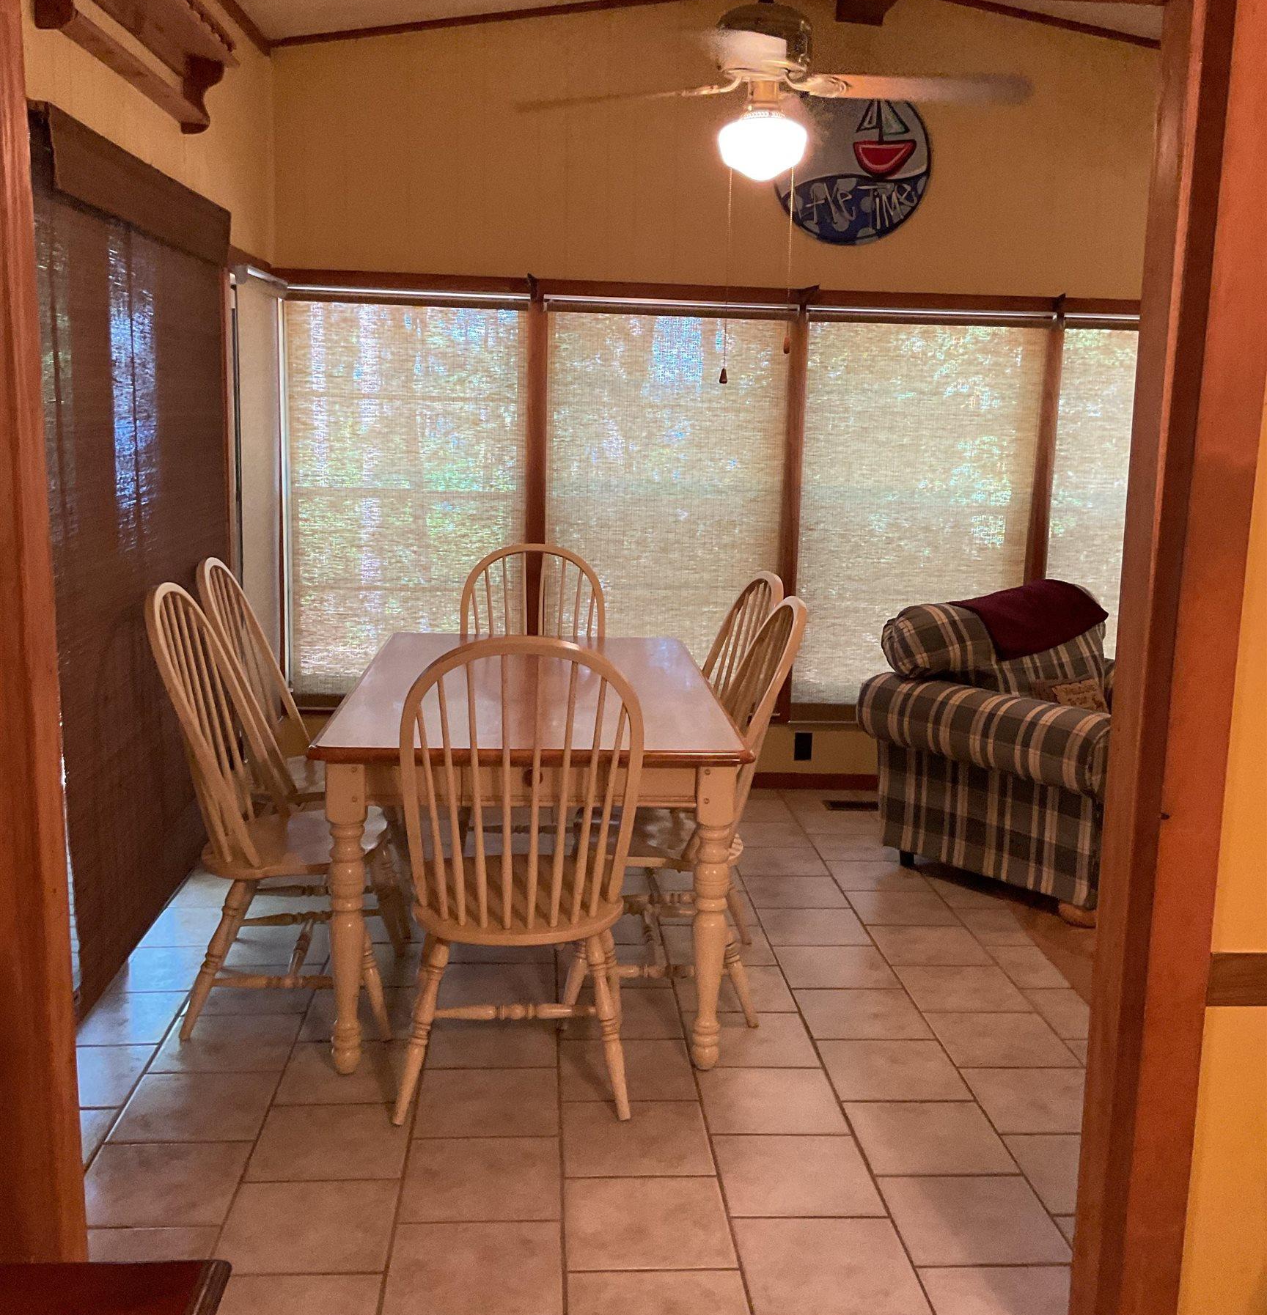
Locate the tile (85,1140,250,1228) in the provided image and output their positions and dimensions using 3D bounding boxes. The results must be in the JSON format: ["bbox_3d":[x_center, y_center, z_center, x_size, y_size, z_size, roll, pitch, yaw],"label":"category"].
[{"bbox_3d":[-0.918,1.028,2.755,0.304,0.010,0.304,1,10,-4],"label":"tile"}]

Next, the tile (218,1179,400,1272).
[{"bbox_3d":[-0.591,1.049,2.595,0.303,0.012,0.303,1,10,-4],"label":"tile"}]

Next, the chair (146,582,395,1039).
[{"bbox_3d":[-0.847,0.339,3.459,0.565,1.040,0.502,1,10,-4],"label":"chair"}]

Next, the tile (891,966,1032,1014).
[{"bbox_3d":[0.885,0.896,3.811,0.304,0.010,0.306,1,10,-4],"label":"tile"}]

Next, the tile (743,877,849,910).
[{"bbox_3d":[0.507,0.742,4.445,0.298,0.010,0.298,1,10,-4],"label":"tile"}]

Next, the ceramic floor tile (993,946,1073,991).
[{"bbox_3d":[1.103,0.868,3.948,0.155,0.010,0.304,1,10,-4],"label":"ceramic floor tile"}]

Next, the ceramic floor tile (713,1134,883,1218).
[{"bbox_3d":[0.326,1.044,2.846,0.304,0.010,0.306,1,10,-4],"label":"ceramic floor tile"}]

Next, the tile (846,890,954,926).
[{"bbox_3d":[0.837,0.788,4.375,0.303,0.012,0.303,1,10,-4],"label":"tile"}]

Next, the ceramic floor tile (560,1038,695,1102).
[{"bbox_3d":[-0.017,0.961,3.282,0.304,0.010,0.306,1,10,-4],"label":"ceramic floor tile"}]

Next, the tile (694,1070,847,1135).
[{"bbox_3d":[0.296,0.966,3.070,0.298,0.010,0.298,1,10,-4],"label":"tile"}]

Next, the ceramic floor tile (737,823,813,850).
[{"bbox_3d":[0.477,0.649,5.141,0.304,0.010,0.304,1,10,-4],"label":"ceramic floor tile"}]

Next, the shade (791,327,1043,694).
[{"bbox_3d":[1.126,-0.548,5.619,0.958,1.526,0.060,1,10,-4],"label":"shade"}]

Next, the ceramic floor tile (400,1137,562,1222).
[{"bbox_3d":[-0.296,1.034,2.802,0.304,0.010,0.304,1,10,-4],"label":"ceramic floor tile"}]

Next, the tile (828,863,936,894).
[{"bbox_3d":[0.822,0.739,4.737,0.304,0.010,0.306,1,10,-4],"label":"tile"}]

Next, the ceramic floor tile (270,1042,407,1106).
[{"bbox_3d":[-0.623,0.928,3.154,0.298,0.010,0.298,1,10,-4],"label":"ceramic floor tile"}]

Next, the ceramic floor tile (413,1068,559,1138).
[{"bbox_3d":[-0.318,0.981,3.113,0.304,0.010,0.306,1,10,-4],"label":"ceramic floor tile"}]

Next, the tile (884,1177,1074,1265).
[{"bbox_3d":[0.642,1.067,2.682,0.303,0.012,0.303,1,10,-4],"label":"tile"}]

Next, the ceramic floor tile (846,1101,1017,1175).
[{"bbox_3d":[0.610,0.996,2.935,0.298,0.010,0.298,1,10,-4],"label":"ceramic floor tile"}]

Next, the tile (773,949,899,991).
[{"bbox_3d":[0.548,0.844,3.841,0.298,0.010,0.298,1,10,-4],"label":"tile"}]

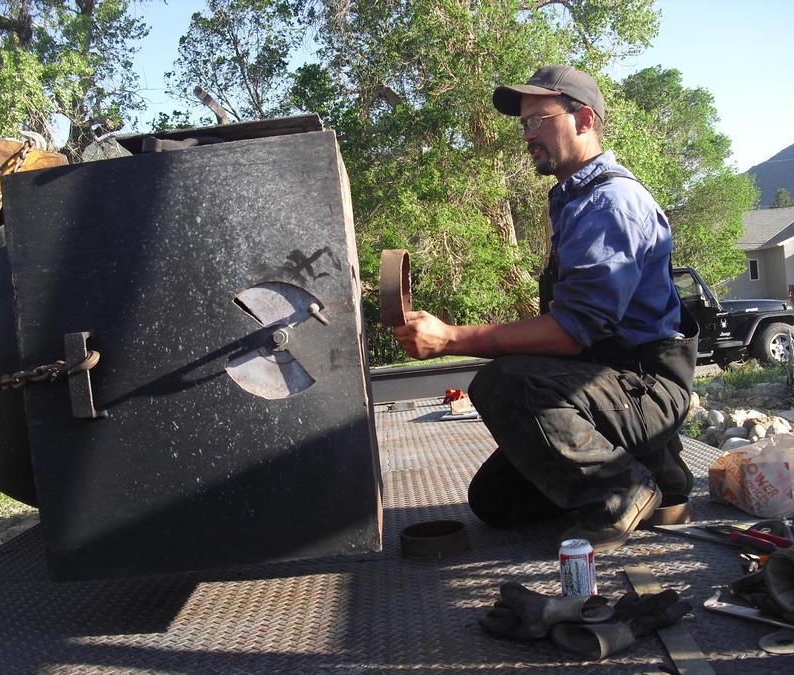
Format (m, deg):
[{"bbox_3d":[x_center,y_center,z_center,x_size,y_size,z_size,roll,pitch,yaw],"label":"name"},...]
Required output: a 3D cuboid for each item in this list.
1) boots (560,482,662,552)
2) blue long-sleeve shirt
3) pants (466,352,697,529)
[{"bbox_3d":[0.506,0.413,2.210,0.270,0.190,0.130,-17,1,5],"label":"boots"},{"bbox_3d":[0.532,-0.210,2.290,0.360,0.510,0.480,-5,2,5],"label":"blue long-sleeve shirt"},{"bbox_3d":[0.453,0.249,2.310,0.560,0.470,0.460,-5,2,5],"label":"pants"}]

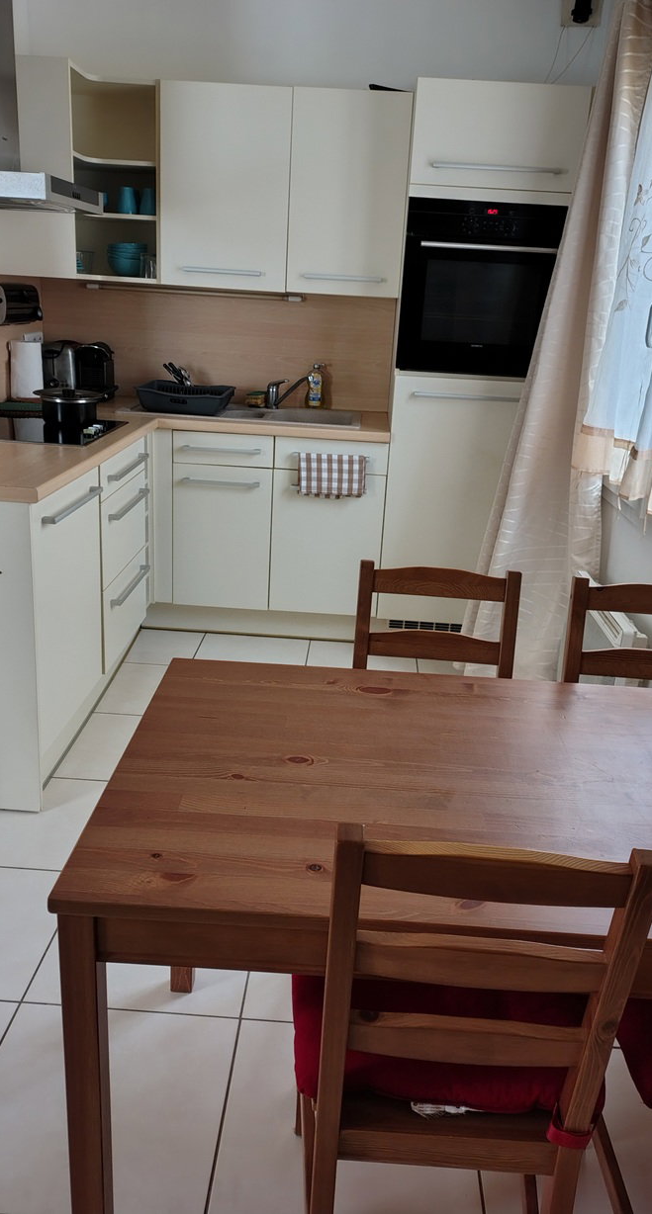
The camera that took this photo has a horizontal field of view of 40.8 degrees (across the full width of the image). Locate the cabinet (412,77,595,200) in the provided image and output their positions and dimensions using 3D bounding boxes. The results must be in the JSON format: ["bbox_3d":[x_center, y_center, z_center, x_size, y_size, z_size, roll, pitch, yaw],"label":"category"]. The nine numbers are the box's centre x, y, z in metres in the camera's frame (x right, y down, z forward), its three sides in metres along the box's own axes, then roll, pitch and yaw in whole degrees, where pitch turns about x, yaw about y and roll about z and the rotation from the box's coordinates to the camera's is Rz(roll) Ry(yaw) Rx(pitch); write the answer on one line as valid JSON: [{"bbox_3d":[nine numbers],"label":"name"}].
[{"bbox_3d":[0.620,-1.735,3.352,0.597,0.359,0.570,4,19,1],"label":"cabinet"}]

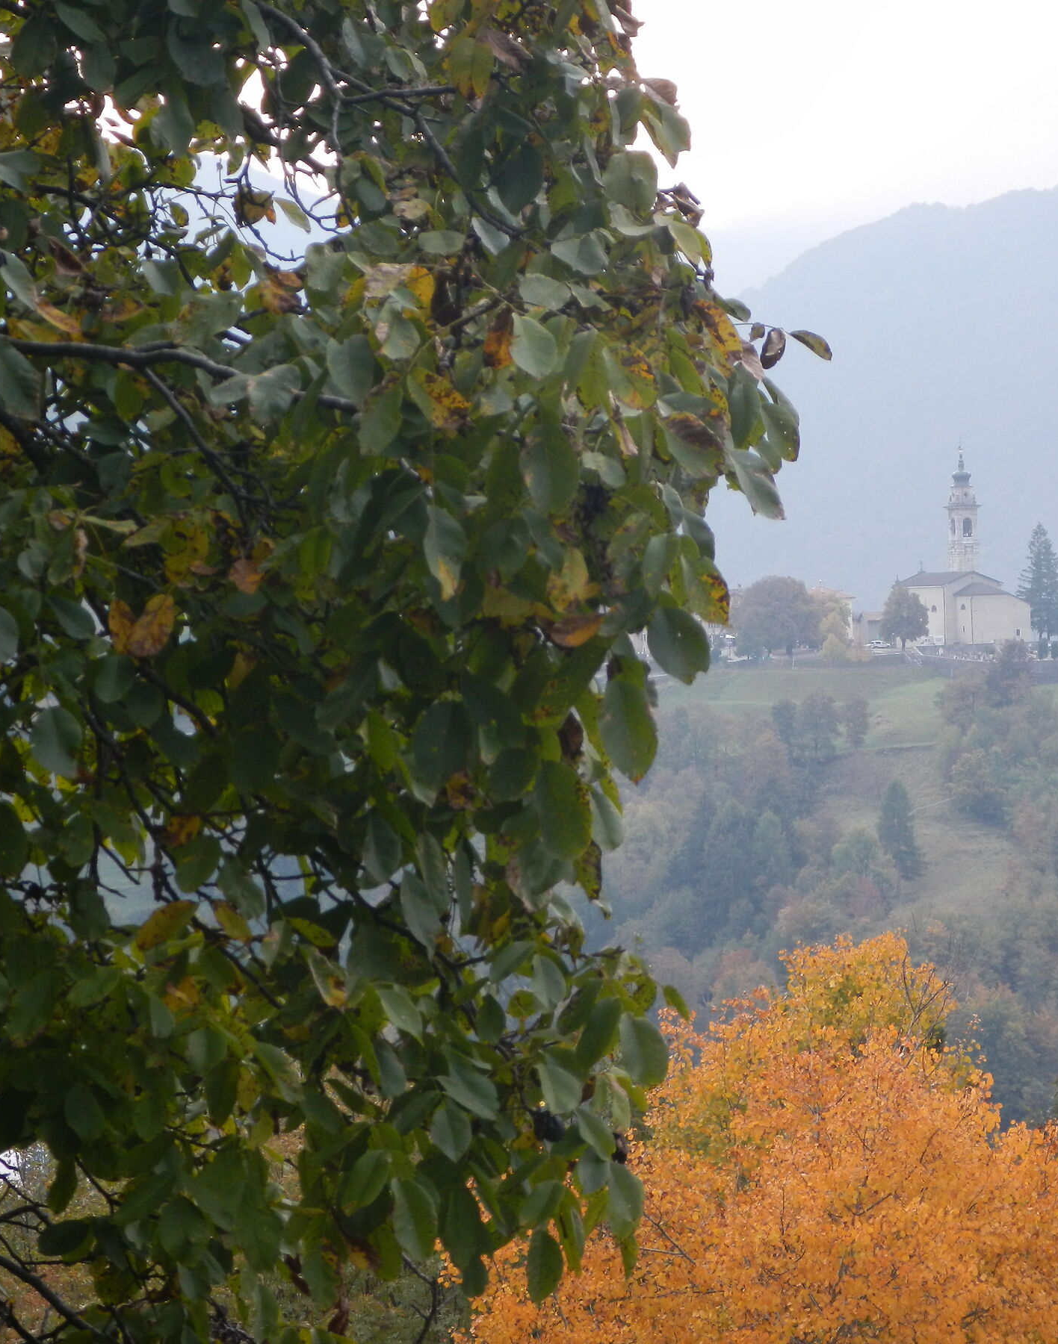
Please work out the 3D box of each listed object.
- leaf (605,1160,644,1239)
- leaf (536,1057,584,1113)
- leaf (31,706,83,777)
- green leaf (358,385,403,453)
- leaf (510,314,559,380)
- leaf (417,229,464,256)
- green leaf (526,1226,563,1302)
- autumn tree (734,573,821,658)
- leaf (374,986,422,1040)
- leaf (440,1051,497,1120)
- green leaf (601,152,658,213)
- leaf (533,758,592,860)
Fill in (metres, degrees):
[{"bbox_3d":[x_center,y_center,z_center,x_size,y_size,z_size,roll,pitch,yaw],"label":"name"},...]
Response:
[{"bbox_3d":[0.125,0.689,6.150,0.047,0.106,0.018,-6,-16,-19],"label":"leaf"},{"bbox_3d":[0.041,0.552,6.300,0.059,0.083,0.022,-25,-15,0],"label":"leaf"},{"bbox_3d":[-0.626,0.093,6.250,0.061,0.098,0.018,-18,-15,0],"label":"leaf"},{"bbox_3d":[-0.196,-0.332,6.200,0.048,0.095,0.018,23,-15,0],"label":"green leaf"},{"bbox_3d":[0.007,-0.434,6.300,0.065,0.098,0.022,-22,-15,0],"label":"leaf"},{"bbox_3d":[-0.116,-0.566,6.200,0.061,0.043,0.025,0,-30,0],"label":"leaf"},{"bbox_3d":[0.021,0.805,6.400,0.050,0.106,0.030,2,0,0],"label":"green leaf"},{"bbox_3d":[44.585,-9.852,850.000,15.662,15.156,14.651,0,0,0],"label":"autumn tree"},{"bbox_3d":[-0.171,0.447,6.200,0.035,0.090,0.018,-31,-22,-23],"label":"leaf"},{"bbox_3d":[-0.081,0.562,6.400,0.057,0.106,0.030,-45,0,-4],"label":"leaf"},{"bbox_3d":[0.130,-0.634,6.100,0.071,0.086,0.030,0,-15,0],"label":"green leaf"},{"bbox_3d":[0.041,0.176,6.000,0.075,0.130,0.022,-12,-15,0],"label":"leaf"}]

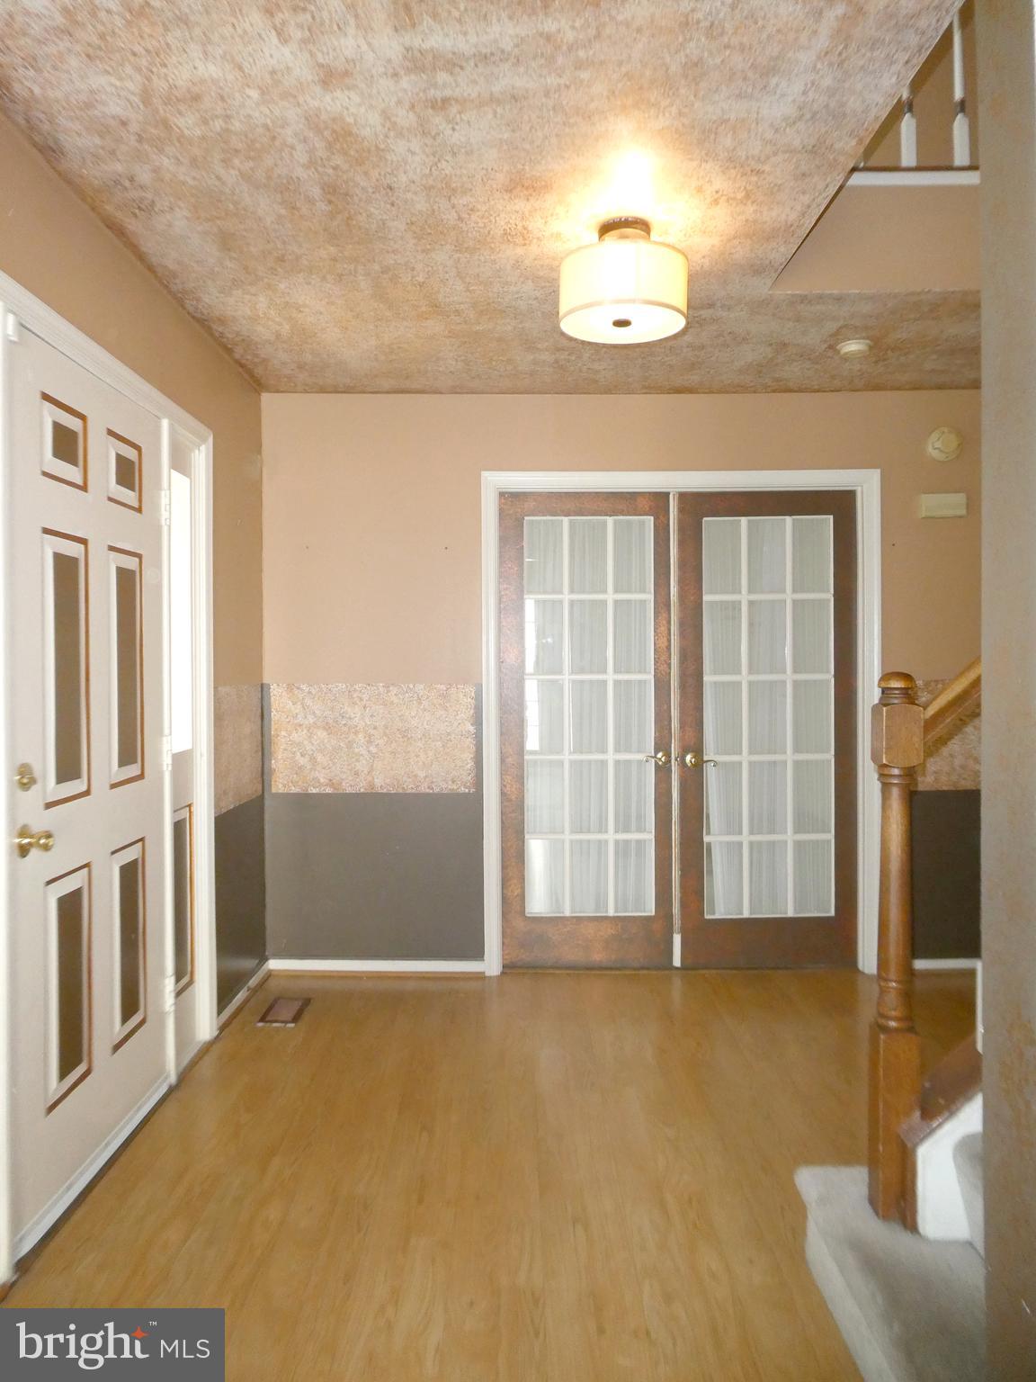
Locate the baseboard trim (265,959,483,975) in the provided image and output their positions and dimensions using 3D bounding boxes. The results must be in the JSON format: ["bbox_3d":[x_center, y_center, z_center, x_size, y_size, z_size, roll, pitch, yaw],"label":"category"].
[{"bbox_3d":[-0.606,1.177,4.080,0.928,0.065,0.018,0,1,0],"label":"baseboard trim"}]

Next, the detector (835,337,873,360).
[{"bbox_3d":[1.223,-1.233,3.479,0.130,0.038,0.130,0,1,0],"label":"detector"}]

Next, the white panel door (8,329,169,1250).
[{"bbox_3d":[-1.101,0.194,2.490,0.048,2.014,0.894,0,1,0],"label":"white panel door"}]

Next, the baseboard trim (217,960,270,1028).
[{"bbox_3d":[-1.062,1.188,3.761,0.018,0.061,0.660,0,1,0],"label":"baseboard trim"}]

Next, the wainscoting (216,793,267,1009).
[{"bbox_3d":[-1.073,0.799,3.753,0.020,0.717,0.660,0,1,0],"label":"wainscoting"}]

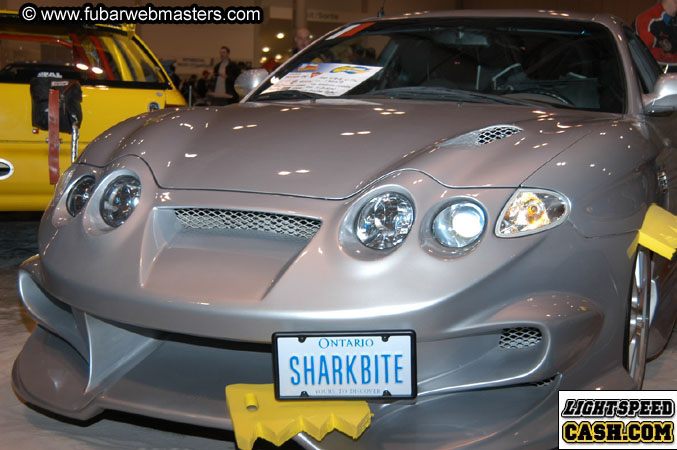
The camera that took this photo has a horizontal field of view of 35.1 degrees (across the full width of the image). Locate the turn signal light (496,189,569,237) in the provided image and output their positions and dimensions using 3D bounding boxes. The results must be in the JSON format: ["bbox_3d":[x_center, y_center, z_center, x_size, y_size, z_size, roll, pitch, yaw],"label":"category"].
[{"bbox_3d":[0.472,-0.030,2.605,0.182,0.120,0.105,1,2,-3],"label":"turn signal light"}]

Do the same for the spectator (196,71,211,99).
[{"bbox_3d":[-3.151,-2.955,25.084,0.480,1.300,0.550,-3,9,-30],"label":"spectator"}]

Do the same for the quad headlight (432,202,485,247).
[{"bbox_3d":[0.287,0.000,2.530,0.122,0.118,0.072,4,-2,25],"label":"quad headlight"}]

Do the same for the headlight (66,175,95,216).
[{"bbox_3d":[-0.712,-0.082,2.985,0.122,0.118,0.072,4,-2,25],"label":"headlight"}]

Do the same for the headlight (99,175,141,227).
[{"bbox_3d":[-0.583,-0.064,2.865,0.140,0.138,0.075,4,-2,25],"label":"headlight"}]

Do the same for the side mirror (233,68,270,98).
[{"bbox_3d":[-0.329,-0.571,4.320,0.185,0.125,0.110,4,8,25],"label":"side mirror"}]

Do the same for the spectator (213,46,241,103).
[{"bbox_3d":[-2.221,-2.633,21.113,0.520,1.750,0.350,5,9,30],"label":"spectator"}]

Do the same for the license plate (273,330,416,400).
[{"bbox_3d":[0.015,0.306,2.335,0.312,0.160,0.020,-1,13,4],"label":"license plate"}]

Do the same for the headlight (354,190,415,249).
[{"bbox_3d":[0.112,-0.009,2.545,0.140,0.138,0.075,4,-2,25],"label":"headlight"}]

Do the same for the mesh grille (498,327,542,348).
[{"bbox_3d":[0.432,0.267,2.540,0.110,0.058,0.035,4,8,25],"label":"mesh grille"}]

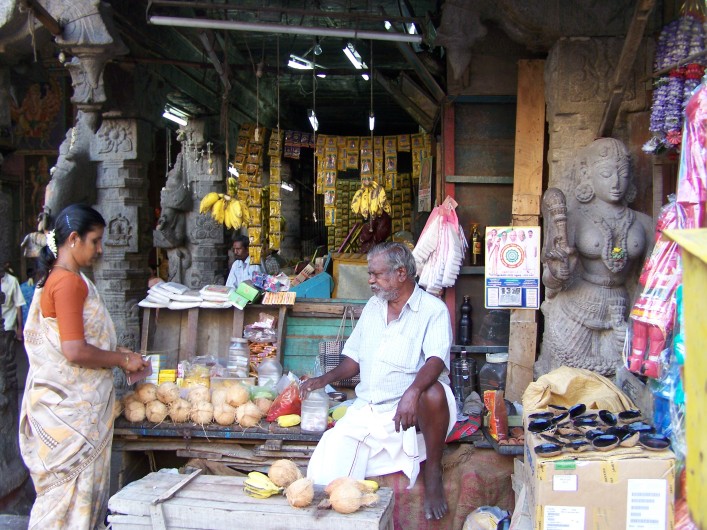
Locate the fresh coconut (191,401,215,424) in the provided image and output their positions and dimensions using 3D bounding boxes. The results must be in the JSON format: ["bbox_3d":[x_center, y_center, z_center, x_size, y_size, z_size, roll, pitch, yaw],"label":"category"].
[{"bbox_3d":[-0.657,0.642,3.378,0.101,0.103,0.101,0,5,0],"label":"fresh coconut"}]

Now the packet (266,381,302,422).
[{"bbox_3d":[-0.305,0.601,3.430,0.155,0.185,0.085,0,1,8],"label":"packet"}]

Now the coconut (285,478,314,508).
[{"bbox_3d":[-0.188,0.795,2.700,0.104,0.104,0.104,0,1,8],"label":"coconut"}]

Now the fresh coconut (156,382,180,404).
[{"bbox_3d":[-0.851,0.591,3.570,0.107,0.102,0.107,0,1,8],"label":"fresh coconut"}]

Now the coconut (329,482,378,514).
[{"bbox_3d":[-0.003,0.797,2.650,0.165,0.109,0.115,0,1,8],"label":"coconut"}]

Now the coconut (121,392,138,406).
[{"bbox_3d":[-1.105,0.683,3.870,0.104,0.104,0.104,0,2,7],"label":"coconut"}]

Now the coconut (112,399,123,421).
[{"bbox_3d":[-1.189,0.710,3.820,0.102,0.104,0.102,0,2,7],"label":"coconut"}]

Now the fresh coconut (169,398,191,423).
[{"bbox_3d":[-0.841,0.707,3.760,0.107,0.108,0.107,0,2,7],"label":"fresh coconut"}]

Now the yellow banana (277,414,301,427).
[{"bbox_3d":[-0.283,0.677,3.380,0.108,0.053,0.060,0,1,8],"label":"yellow banana"}]

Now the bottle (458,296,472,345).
[{"bbox_3d":[0.556,0.275,3.850,0.068,0.238,0.068,0,1,8],"label":"bottle"}]

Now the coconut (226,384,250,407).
[{"bbox_3d":[-0.516,0.585,3.480,0.105,0.101,0.105,0,1,8],"label":"coconut"}]

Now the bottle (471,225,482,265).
[{"bbox_3d":[0.629,-0.105,3.950,0.043,0.205,0.043,0,2,7],"label":"bottle"}]

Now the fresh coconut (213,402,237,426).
[{"bbox_3d":[-0.556,0.645,3.358,0.099,0.101,0.099,0,5,0],"label":"fresh coconut"}]

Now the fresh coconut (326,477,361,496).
[{"bbox_3d":[-0.035,0.780,2.678,0.121,0.101,0.103,0,5,0],"label":"fresh coconut"}]

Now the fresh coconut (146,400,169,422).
[{"bbox_3d":[-0.864,0.648,3.420,0.098,0.098,0.098,0,5,0],"label":"fresh coconut"}]

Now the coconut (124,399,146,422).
[{"bbox_3d":[-0.995,0.664,3.540,0.101,0.105,0.101,0,1,8],"label":"coconut"}]

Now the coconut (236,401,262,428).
[{"bbox_3d":[-0.495,0.708,3.680,0.114,0.118,0.114,0,2,7],"label":"coconut"}]

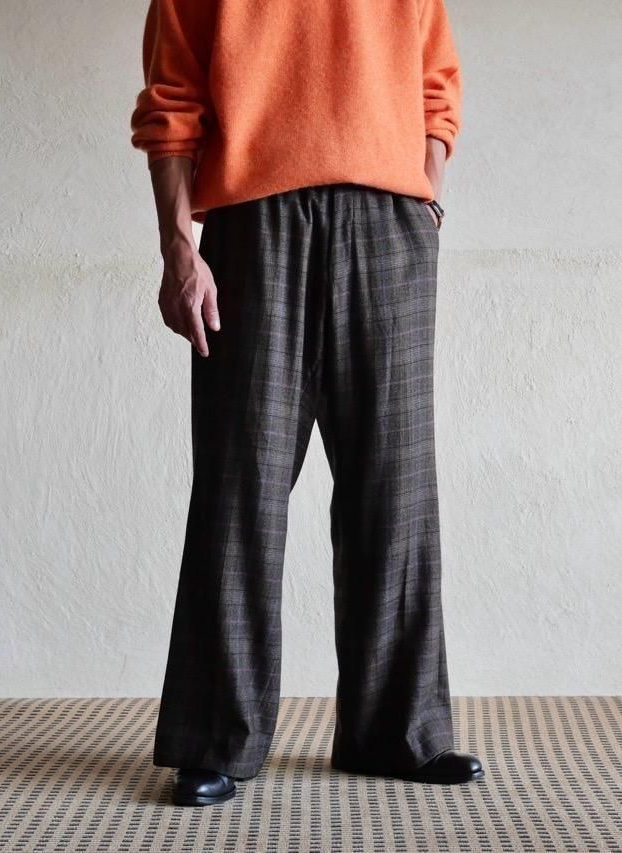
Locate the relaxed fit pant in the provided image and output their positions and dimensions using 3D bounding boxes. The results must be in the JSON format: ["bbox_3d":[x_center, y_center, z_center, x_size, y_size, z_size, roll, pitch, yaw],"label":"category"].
[{"bbox_3d":[-0.014,0.090,2.783,0.520,1.060,0.320,0,2,-8],"label":"relaxed fit pant"}]

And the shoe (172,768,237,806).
[{"bbox_3d":[-0.182,0.582,2.717,0.108,0.110,0.285,0,2,12],"label":"shoe"}]

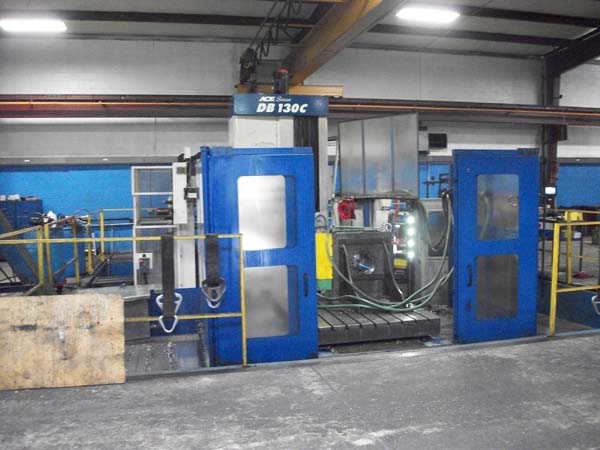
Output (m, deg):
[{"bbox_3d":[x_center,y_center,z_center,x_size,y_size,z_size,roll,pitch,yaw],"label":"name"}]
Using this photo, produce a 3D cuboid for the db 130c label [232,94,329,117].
[{"bbox_3d":[-0.263,-1.634,7.644,1.306,0.281,0.150,-2,5,-12],"label":"db 130c label"}]

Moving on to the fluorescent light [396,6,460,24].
[{"bbox_3d":[2.270,-3.701,9.800,1.220,0.110,0.320,-3,5,-18],"label":"fluorescent light"}]

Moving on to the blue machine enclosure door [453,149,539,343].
[{"bbox_3d":[1.889,0.197,5.413,0.891,1.848,0.120,-2,5,-12],"label":"blue machine enclosure door"}]

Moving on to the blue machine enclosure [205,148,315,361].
[{"bbox_3d":[-0.343,0.272,4.888,0.967,1.863,0.120,-2,5,-12],"label":"blue machine enclosure"}]

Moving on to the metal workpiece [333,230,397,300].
[{"bbox_3d":[0.761,0.478,6.640,0.658,0.800,0.466,-2,5,-12],"label":"metal workpiece"}]

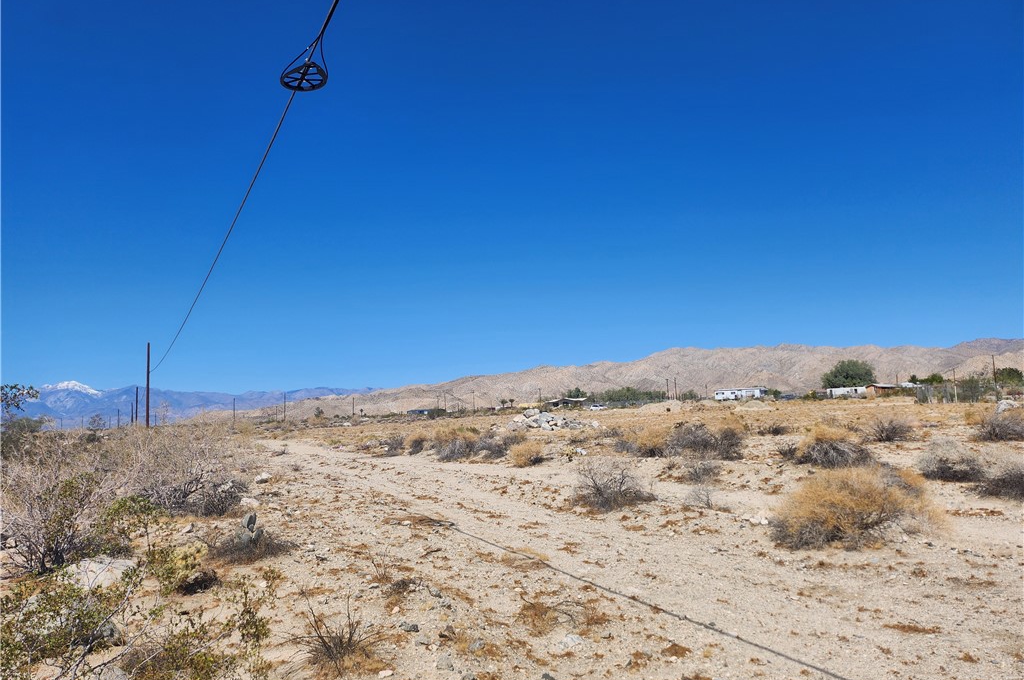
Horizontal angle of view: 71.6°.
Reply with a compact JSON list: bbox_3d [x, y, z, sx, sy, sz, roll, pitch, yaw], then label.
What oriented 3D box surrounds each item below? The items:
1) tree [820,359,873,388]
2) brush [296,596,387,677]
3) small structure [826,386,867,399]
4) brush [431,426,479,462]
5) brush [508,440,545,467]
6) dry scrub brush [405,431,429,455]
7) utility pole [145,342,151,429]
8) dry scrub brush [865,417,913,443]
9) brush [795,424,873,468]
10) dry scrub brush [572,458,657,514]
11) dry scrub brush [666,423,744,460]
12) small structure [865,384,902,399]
[{"bbox_3d":[104.903,12.351,222.000,16.885,11.882,15.500,0,-6,0],"label":"tree"},{"bbox_3d":[-1.129,1.923,4.700,0.584,0.450,0.550,0,-6,0],"label":"brush"},{"bbox_3d":[82.694,12.940,175.000,9.600,2.800,3.000,-4,-6,25],"label":"small structure"},{"bbox_3d":[-1.692,3.045,20.892,1.363,0.973,1.166,-1,-5,-5],"label":"brush"},{"bbox_3d":[0.453,3.525,22.200,1.103,0.766,1.000,0,-6,0],"label":"brush"},{"bbox_3d":[-3.321,3.538,24.688,0.801,0.767,0.774,-1,-5,-8],"label":"dry scrub brush"},{"bbox_3d":[-34.852,4.741,68.000,0.300,9.003,0.300,0,-6,0],"label":"utility pole"},{"bbox_3d":[12.572,2.955,23.708,1.379,0.802,1.180,-4,-6,27],"label":"dry scrub brush"},{"bbox_3d":[7.282,2.370,16.081,1.567,0.920,1.321,-4,-6,24],"label":"brush"},{"bbox_3d":[1.704,2.368,11.800,1.303,0.798,1.150,0,-6,0],"label":"dry scrub brush"},{"bbox_3d":[5.244,2.701,19.242,1.979,0.948,1.669,-3,-5,15],"label":"dry scrub brush"},{"bbox_3d":[91.567,12.694,175.000,7.800,3.300,4.500,-2,-5,2],"label":"small structure"}]

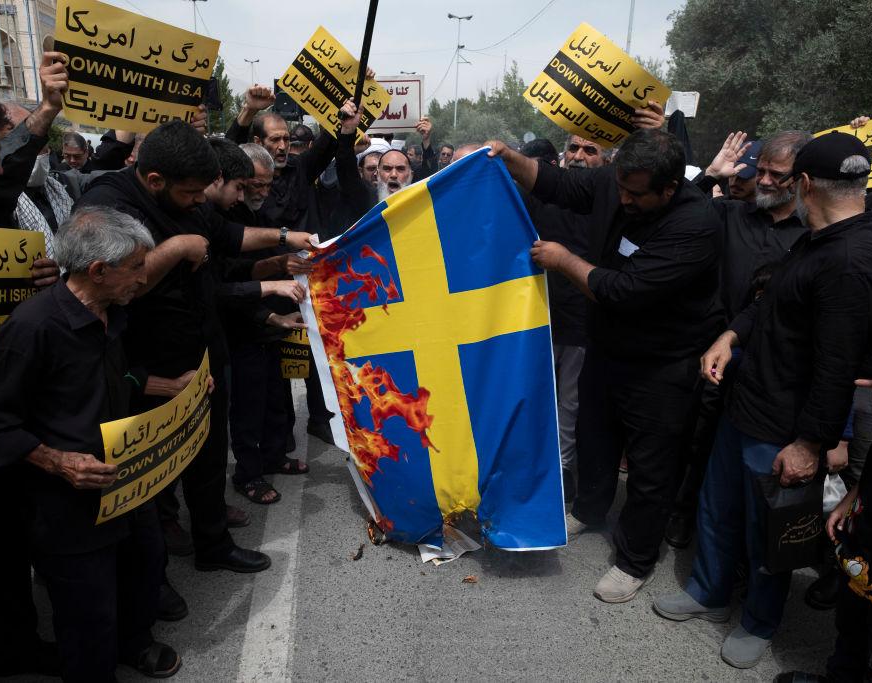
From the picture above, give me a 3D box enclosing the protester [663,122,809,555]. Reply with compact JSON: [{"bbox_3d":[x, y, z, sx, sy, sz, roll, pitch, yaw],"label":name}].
[{"bbox_3d":[1.279,0.046,2.505,0.600,1.740,0.420,10,16,31],"label":"protester"}]

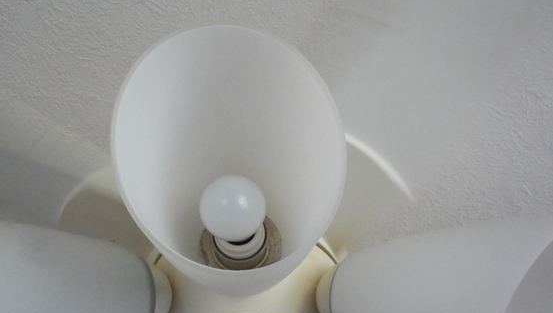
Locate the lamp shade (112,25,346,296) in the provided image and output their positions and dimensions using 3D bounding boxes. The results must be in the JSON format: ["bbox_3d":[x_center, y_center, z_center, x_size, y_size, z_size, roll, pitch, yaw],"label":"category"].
[{"bbox_3d":[-0.032,0.030,0.485,0.155,0.155,0.238,0,-26,-1],"label":"lamp shade"}]

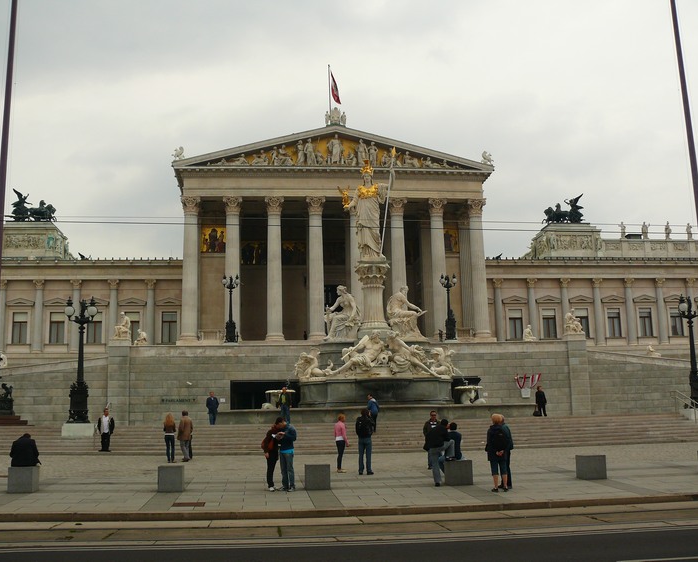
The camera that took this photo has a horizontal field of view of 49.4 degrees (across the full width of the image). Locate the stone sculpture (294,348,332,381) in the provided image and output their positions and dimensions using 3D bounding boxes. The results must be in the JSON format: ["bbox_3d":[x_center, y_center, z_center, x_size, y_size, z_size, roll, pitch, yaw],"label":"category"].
[{"bbox_3d":[-1.844,4.459,40.754,1.900,1.714,1.300,2,-10,-19],"label":"stone sculpture"}]

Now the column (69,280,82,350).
[{"bbox_3d":[-27.201,3.459,75.493,1.000,7.211,1.000,0,-9,-6],"label":"column"}]

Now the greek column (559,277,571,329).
[{"bbox_3d":[20.603,2.977,71.524,0.950,6.500,0.950,0,-10,-6],"label":"greek column"}]

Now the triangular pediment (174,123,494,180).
[{"bbox_3d":[-1.098,-10.612,61.646,25.800,3.900,2.500,0,-10,-6],"label":"triangular pediment"}]

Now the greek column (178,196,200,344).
[{"bbox_3d":[-12.402,-0.836,58.946,1.600,11.590,1.600,0,-10,-6],"label":"greek column"}]

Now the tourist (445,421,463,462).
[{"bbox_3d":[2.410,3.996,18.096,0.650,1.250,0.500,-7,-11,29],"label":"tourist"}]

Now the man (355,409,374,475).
[{"bbox_3d":[0.430,4.451,21.054,0.550,1.790,0.420,-3,-10,12],"label":"man"}]

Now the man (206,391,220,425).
[{"bbox_3d":[-7.212,6.763,40.232,0.620,1.780,0.380,-1,-10,0],"label":"man"}]

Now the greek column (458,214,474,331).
[{"bbox_3d":[11.508,-0.307,73.632,1.400,12.383,1.400,0,-10,-6],"label":"greek column"}]

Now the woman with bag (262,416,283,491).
[{"bbox_3d":[-1.753,3.979,17.471,0.500,1.661,0.500,0,-9,-8],"label":"woman with bag"}]

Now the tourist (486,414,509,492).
[{"bbox_3d":[3.221,3.715,16.436,0.470,1.646,0.420,1,-9,-14],"label":"tourist"}]

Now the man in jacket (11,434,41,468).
[{"bbox_3d":[-7.849,4.390,18.362,0.680,1.361,0.750,0,-9,-10],"label":"man in jacket"}]

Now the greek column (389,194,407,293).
[{"bbox_3d":[4.536,-1.206,68.276,1.600,13.142,1.600,0,-10,-5],"label":"greek column"}]

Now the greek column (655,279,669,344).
[{"bbox_3d":[33.954,3.284,81.993,1.000,7.205,1.000,0,-9,-6],"label":"greek column"}]

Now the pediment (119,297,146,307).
[{"bbox_3d":[-20.582,1.972,72.204,2.620,0.820,0.500,0,-10,-5],"label":"pediment"}]

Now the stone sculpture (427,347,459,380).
[{"bbox_3d":[4.919,4.339,39.992,1.550,1.759,1.300,-4,-10,20],"label":"stone sculpture"}]

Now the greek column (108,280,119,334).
[{"bbox_3d":[-23.567,3.427,75.883,1.000,7.148,1.000,0,-9,-6],"label":"greek column"}]

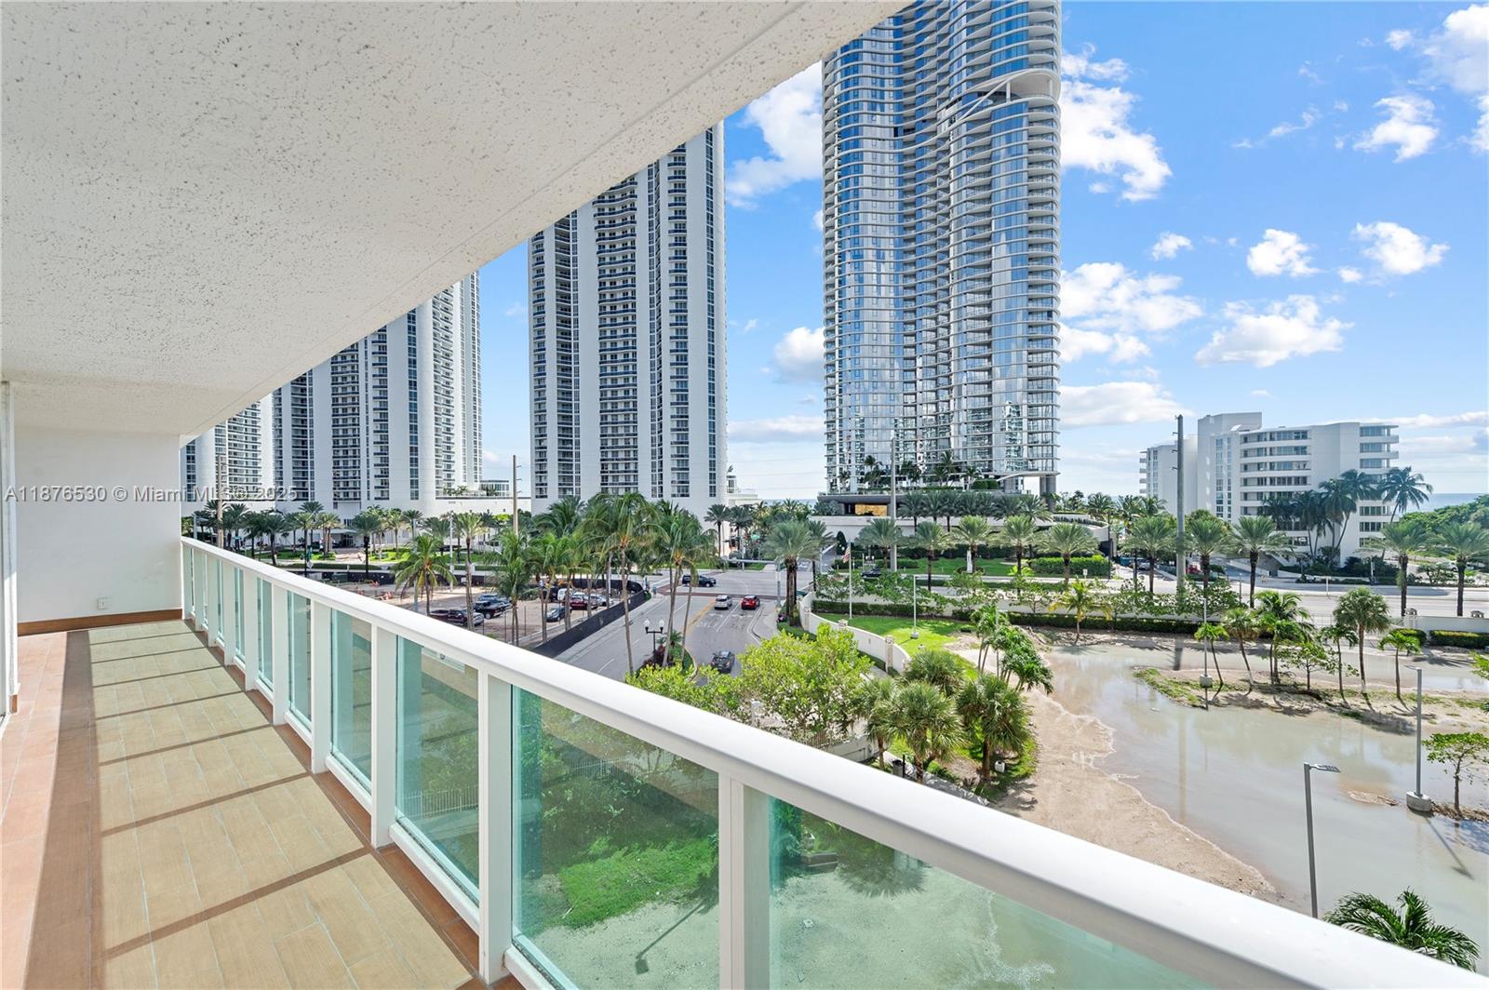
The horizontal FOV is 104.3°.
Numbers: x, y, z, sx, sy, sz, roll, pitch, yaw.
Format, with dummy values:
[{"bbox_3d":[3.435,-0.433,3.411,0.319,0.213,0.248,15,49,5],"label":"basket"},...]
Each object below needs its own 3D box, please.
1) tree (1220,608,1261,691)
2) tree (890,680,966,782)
[{"bbox_3d":[35.074,10.664,40.900,2.150,5.542,2.150,-1,-1,41],"label":"tree"},{"bbox_3d":[8.853,11.948,28.500,3.700,5.440,3.700,-1,0,0],"label":"tree"}]

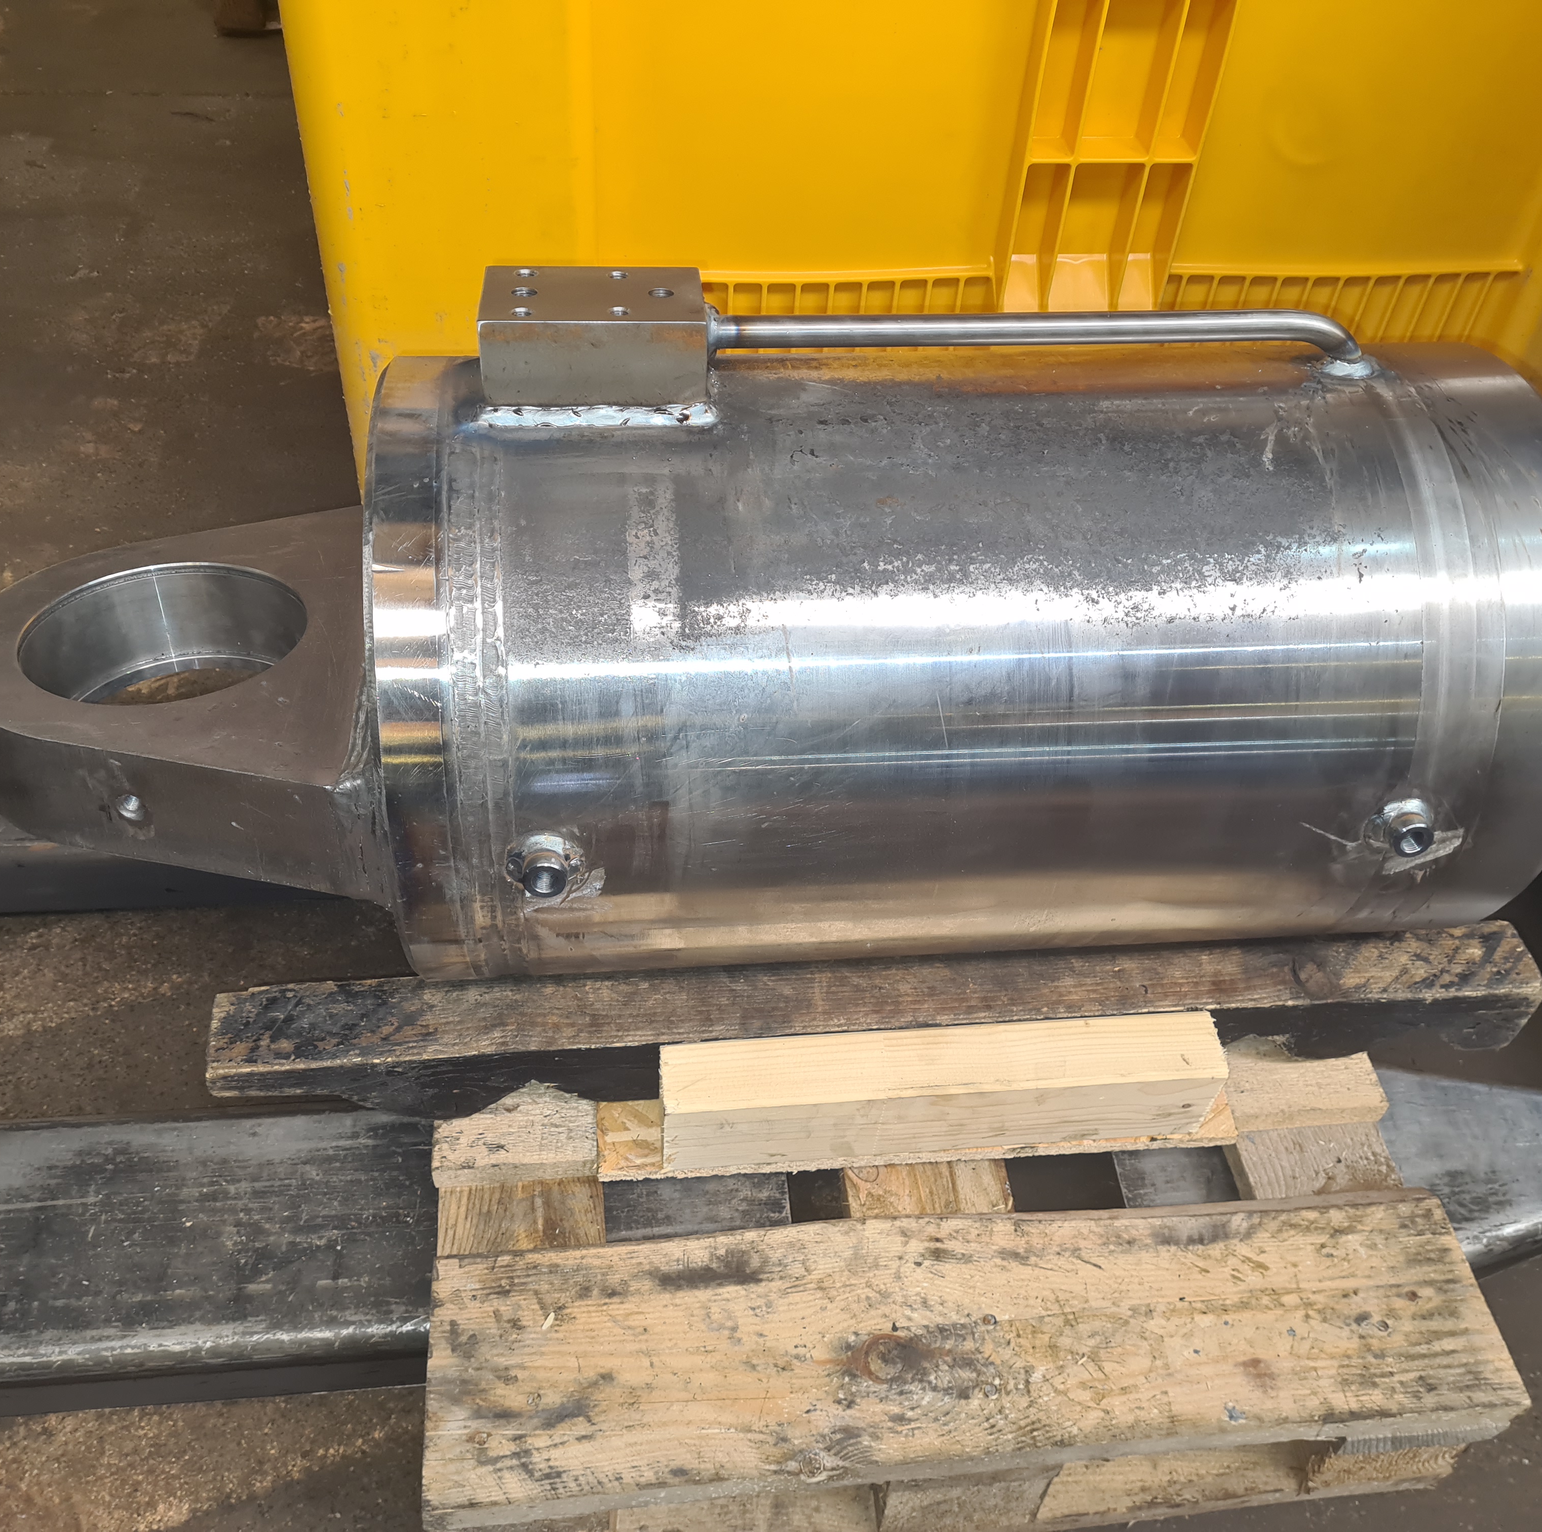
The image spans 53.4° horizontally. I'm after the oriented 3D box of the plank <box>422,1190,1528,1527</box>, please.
[{"bbox_3d":[0.117,0.323,0.860,0.602,0.023,0.130,-1,49,-7],"label":"plank"}]

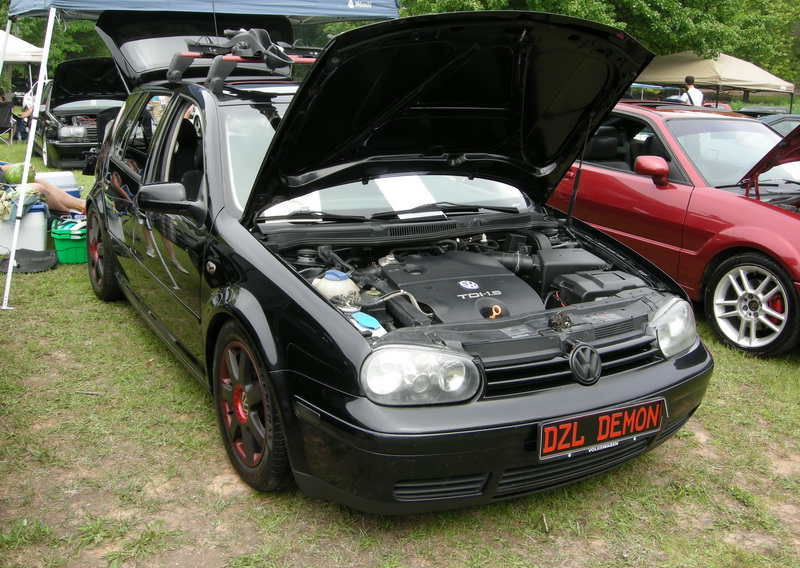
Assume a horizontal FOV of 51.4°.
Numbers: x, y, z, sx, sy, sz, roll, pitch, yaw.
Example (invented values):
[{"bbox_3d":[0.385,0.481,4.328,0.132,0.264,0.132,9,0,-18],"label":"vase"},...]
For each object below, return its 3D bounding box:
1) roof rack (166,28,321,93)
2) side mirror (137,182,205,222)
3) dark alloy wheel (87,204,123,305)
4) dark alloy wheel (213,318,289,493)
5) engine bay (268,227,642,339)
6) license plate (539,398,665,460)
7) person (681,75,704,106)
[{"bbox_3d":[-0.511,-1.143,4.247,1.150,0.290,1.120,-7,18,-30],"label":"roof rack"},{"bbox_3d":[-0.908,-0.318,3.278,0.230,0.160,0.210,-7,18,-30],"label":"side mirror"},{"bbox_3d":[-1.735,-0.224,5.094,0.225,0.630,0.630,-7,18,-30],"label":"dark alloy wheel"},{"bbox_3d":[-0.477,0.419,3.018,0.225,0.630,0.630,-7,18,-30],"label":"dark alloy wheel"},{"bbox_3d":[0.263,0.066,3.143,1.310,0.450,0.920,-7,18,-30],"label":"engine bay"},{"bbox_3d":[0.644,0.451,2.612,0.525,0.118,0.020,-7,13,-30],"label":"license plate"},{"bbox_3d":[5.771,-3.258,16.719,0.500,1.770,0.300,1,14,-3],"label":"person"}]

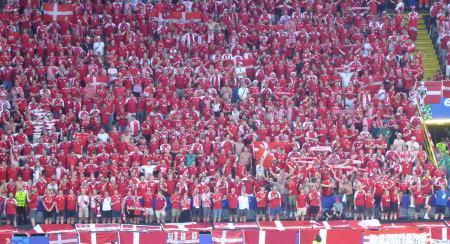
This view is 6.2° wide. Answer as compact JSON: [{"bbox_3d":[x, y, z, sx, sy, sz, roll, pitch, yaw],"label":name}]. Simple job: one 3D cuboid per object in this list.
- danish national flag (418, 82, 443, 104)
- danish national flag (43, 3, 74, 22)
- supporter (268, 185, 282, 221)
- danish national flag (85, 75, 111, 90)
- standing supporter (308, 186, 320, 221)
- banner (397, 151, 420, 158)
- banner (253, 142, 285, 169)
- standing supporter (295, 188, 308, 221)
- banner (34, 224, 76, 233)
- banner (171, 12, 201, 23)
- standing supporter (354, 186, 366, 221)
[{"bbox_3d":[10.422,-1.478,213.455,1.320,1.150,0.060,-1,10,-8],"label":"danish national flag"},{"bbox_3d":[-8.499,-5.574,213.799,1.500,1.000,0.080,-1,10,-8],"label":"danish national flag"},{"bbox_3d":[2.278,3.794,190.421,0.580,1.820,0.370,0,8,-10],"label":"supporter"},{"bbox_3d":[-5.964,-1.777,195.897,1.220,0.720,0.080,0,8,-10],"label":"danish national flag"},{"bbox_3d":[4.090,3.810,190.757,0.550,1.800,0.350,0,8,-10],"label":"standing supporter"},{"bbox_3d":[8.631,1.529,197.000,1.130,0.250,0.120,0,8,-11],"label":"banner"},{"bbox_3d":[2.194,1.670,208.808,1.600,1.250,0.200,-1,10,-8],"label":"banner"},{"bbox_3d":[3.444,3.853,189.637,0.520,1.710,0.380,-1,9,-11],"label":"standing supporter"},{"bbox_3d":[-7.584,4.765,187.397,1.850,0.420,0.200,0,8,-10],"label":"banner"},{"bbox_3d":[-1.801,-4.875,201.167,1.430,0.850,0.080,0,8,-10],"label":"banner"},{"bbox_3d":[6.175,3.822,191.142,0.550,1.800,0.350,0,8,-10],"label":"standing supporter"}]

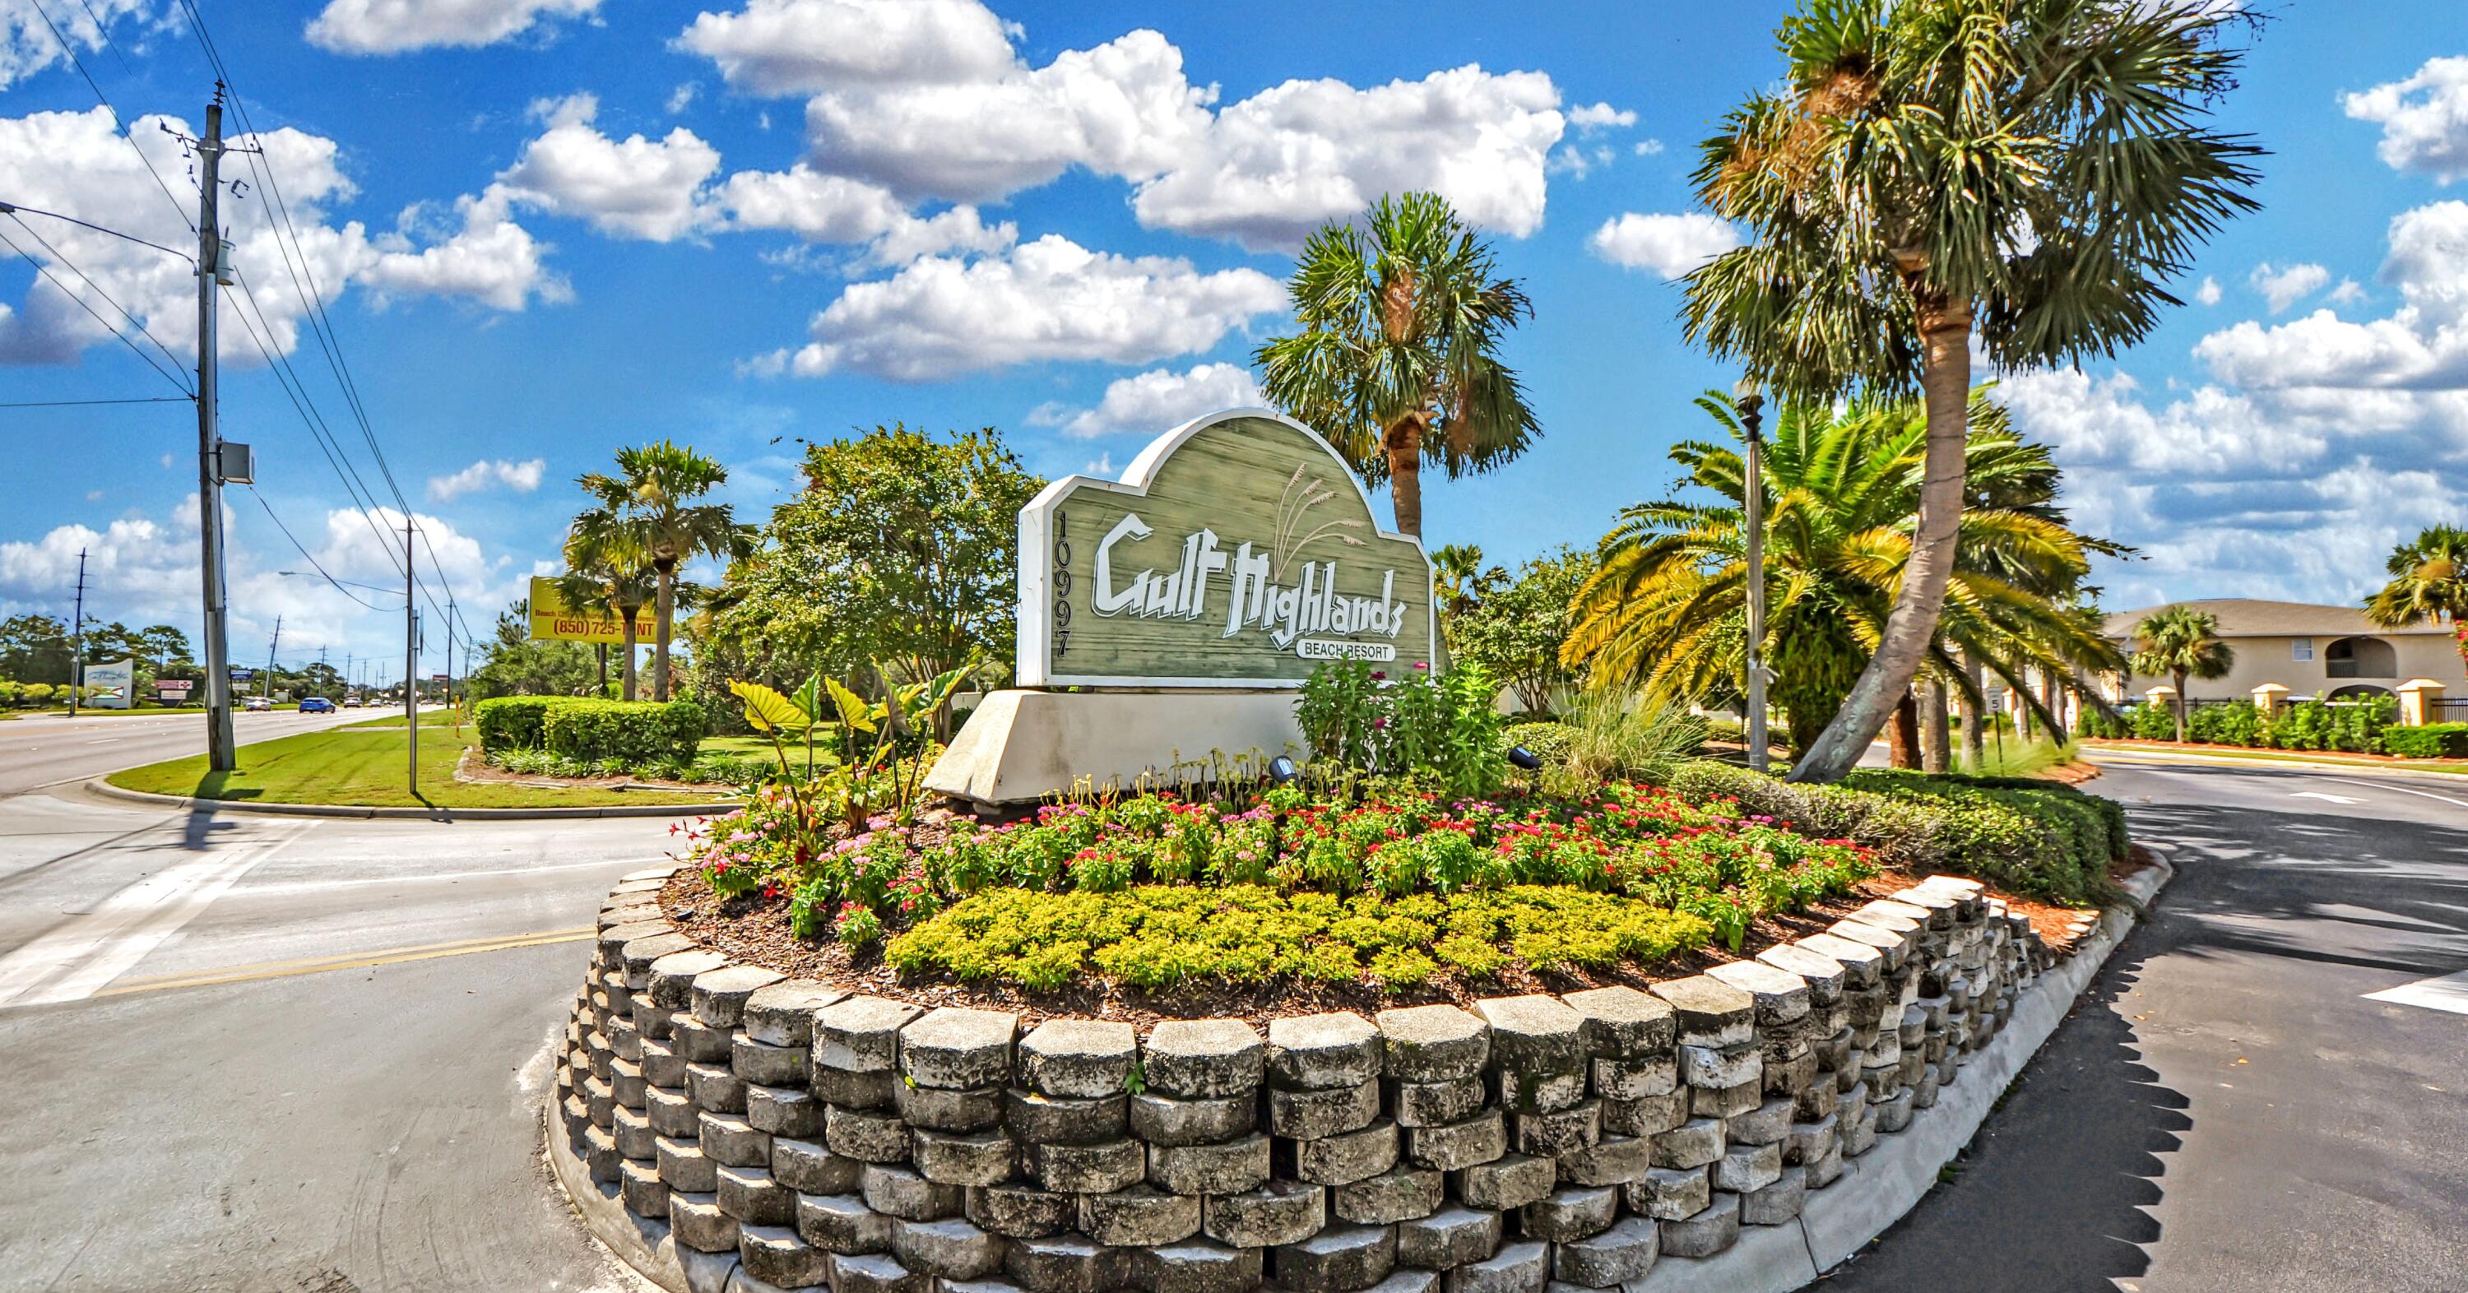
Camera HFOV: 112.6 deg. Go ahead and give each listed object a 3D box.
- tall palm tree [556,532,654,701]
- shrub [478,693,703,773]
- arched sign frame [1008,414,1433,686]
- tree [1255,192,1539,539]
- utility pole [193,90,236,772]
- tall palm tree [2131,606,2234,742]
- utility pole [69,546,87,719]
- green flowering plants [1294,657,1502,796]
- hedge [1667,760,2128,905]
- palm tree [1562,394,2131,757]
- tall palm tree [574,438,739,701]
[{"bbox_3d":[-14.787,-0.194,20.041,2.900,5.492,2.900,2,-4,-36],"label":"tall palm tree"},{"bbox_3d":[-13.650,1.846,17.620,4.400,1.300,1.600,0,-3,5],"label":"shrub"},{"bbox_3d":[0.178,-0.629,5.423,3.230,1.785,0.302,3,-4,-39],"label":"arched sign frame"},{"bbox_3d":[2.049,-1.782,9.813,3.400,6.939,3.400,-1,-3,12],"label":"tree"},{"bbox_3d":[-19.828,-4.362,16.064,0.380,13.537,0.400,-8,-4,44],"label":"utility pole"},{"bbox_3d":[29.900,0.898,25.994,2.150,4.330,2.150,0,-3,0],"label":"tall palm tree"},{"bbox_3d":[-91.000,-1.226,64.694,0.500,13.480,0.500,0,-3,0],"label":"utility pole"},{"bbox_3d":[1.250,0.621,6.324,1.500,1.050,0.800,0,-3,0],"label":"green flowering plants"},{"bbox_3d":[5.600,1.541,7.527,1.350,0.650,3.600,1,-3,-21],"label":"hedge"},{"bbox_3d":[9.127,-0.885,12.668,6.500,5.762,6.500,-2,-4,36],"label":"palm tree"},{"bbox_3d":[-14.370,-1.174,20.596,3.300,7.511,3.300,2,-4,-35],"label":"tall palm tree"}]

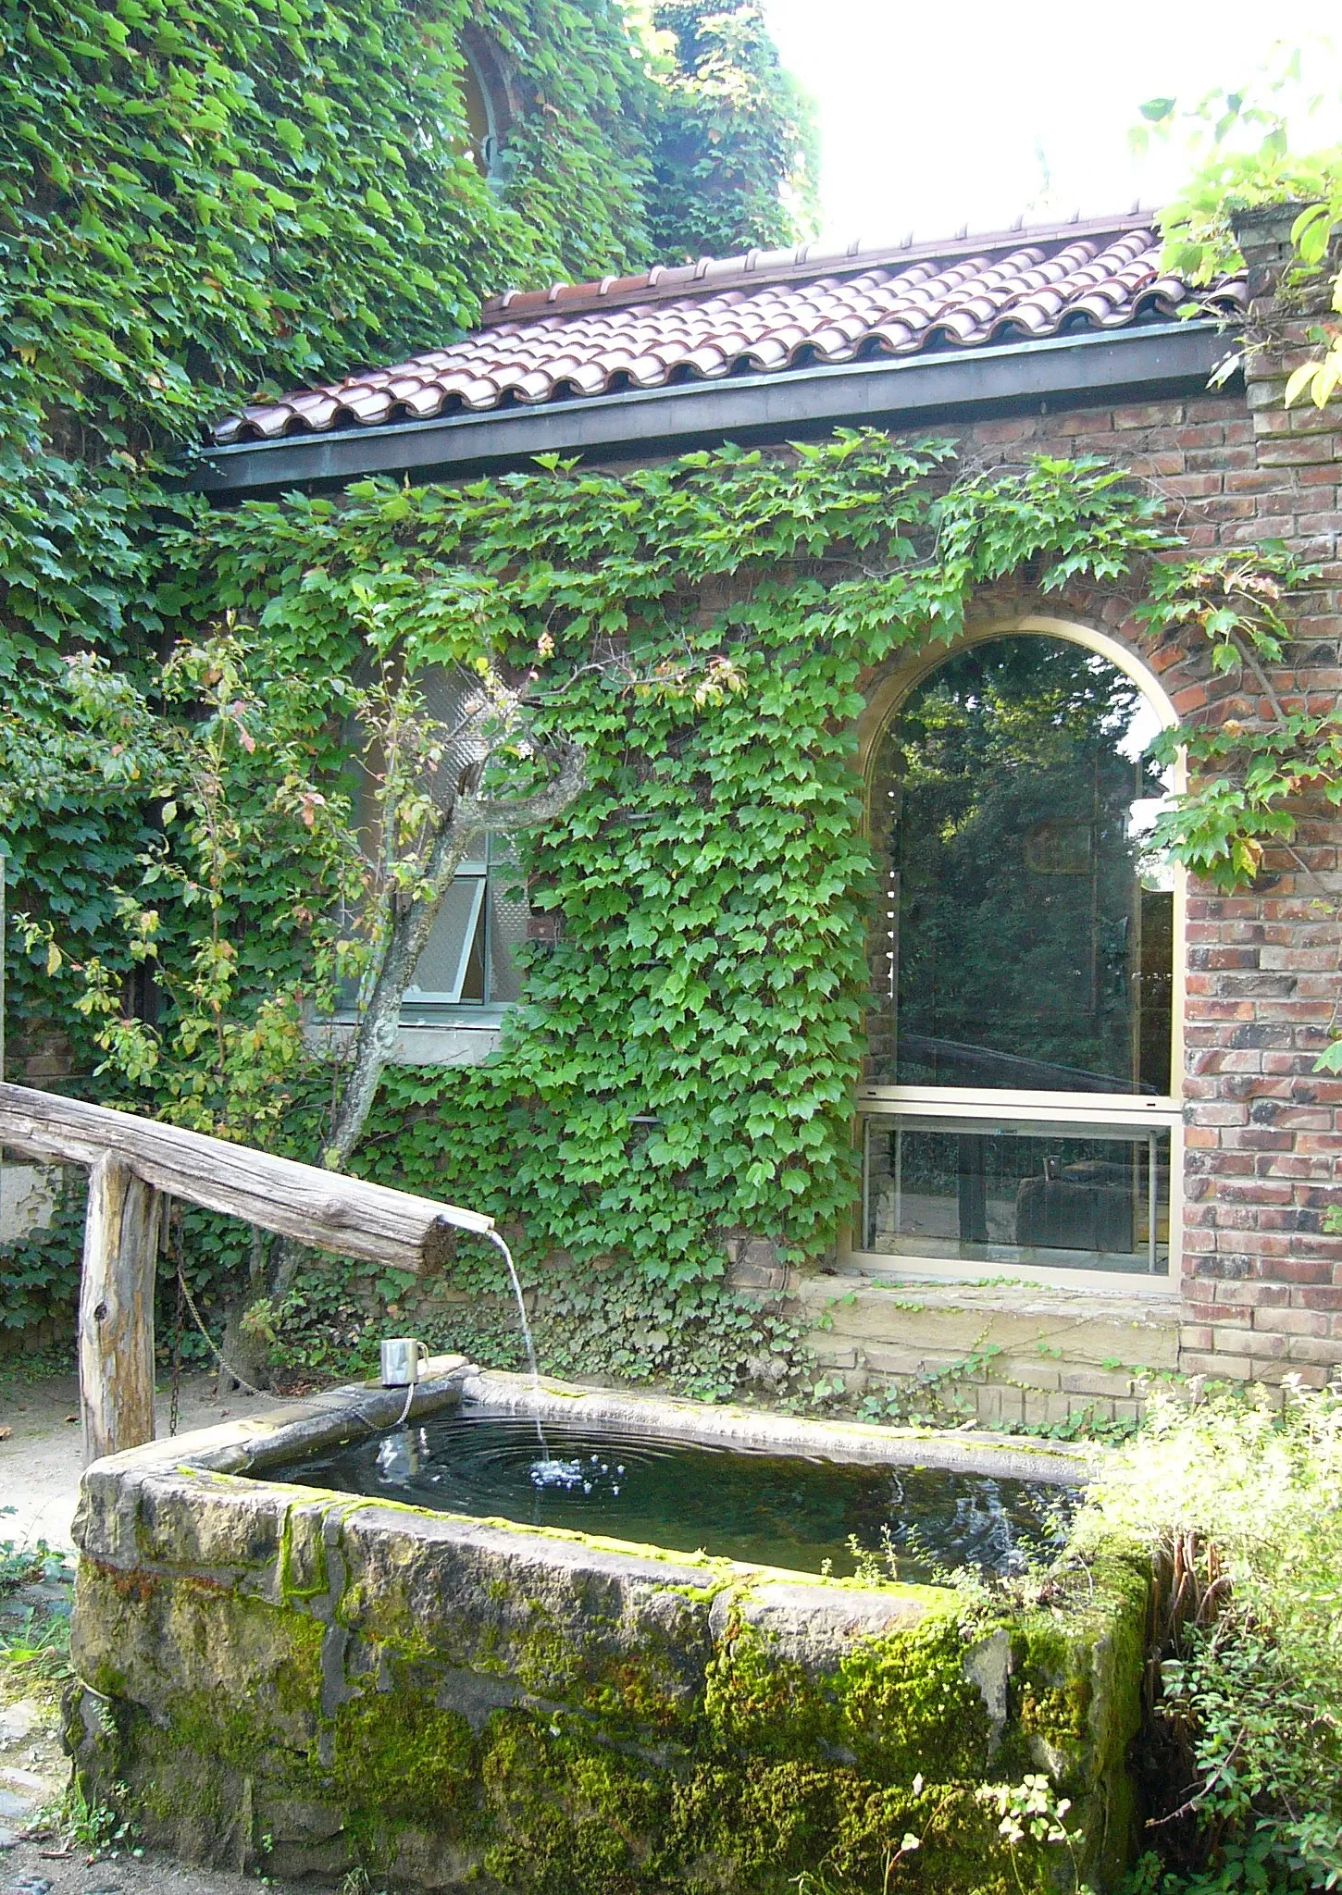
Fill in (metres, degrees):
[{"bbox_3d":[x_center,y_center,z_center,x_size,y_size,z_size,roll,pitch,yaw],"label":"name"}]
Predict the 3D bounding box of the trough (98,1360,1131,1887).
[{"bbox_3d":[0.010,1.183,3.290,1.730,0.590,1.170,0,-2,28],"label":"trough"}]

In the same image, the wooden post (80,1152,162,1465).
[{"bbox_3d":[-1.113,0.940,3.828,0.158,1.070,0.155,1,-1,-16],"label":"wooden post"}]

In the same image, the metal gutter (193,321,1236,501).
[{"bbox_3d":[-0.019,-1.781,6.519,3.840,0.160,0.170,0,-1,25],"label":"metal gutter"}]

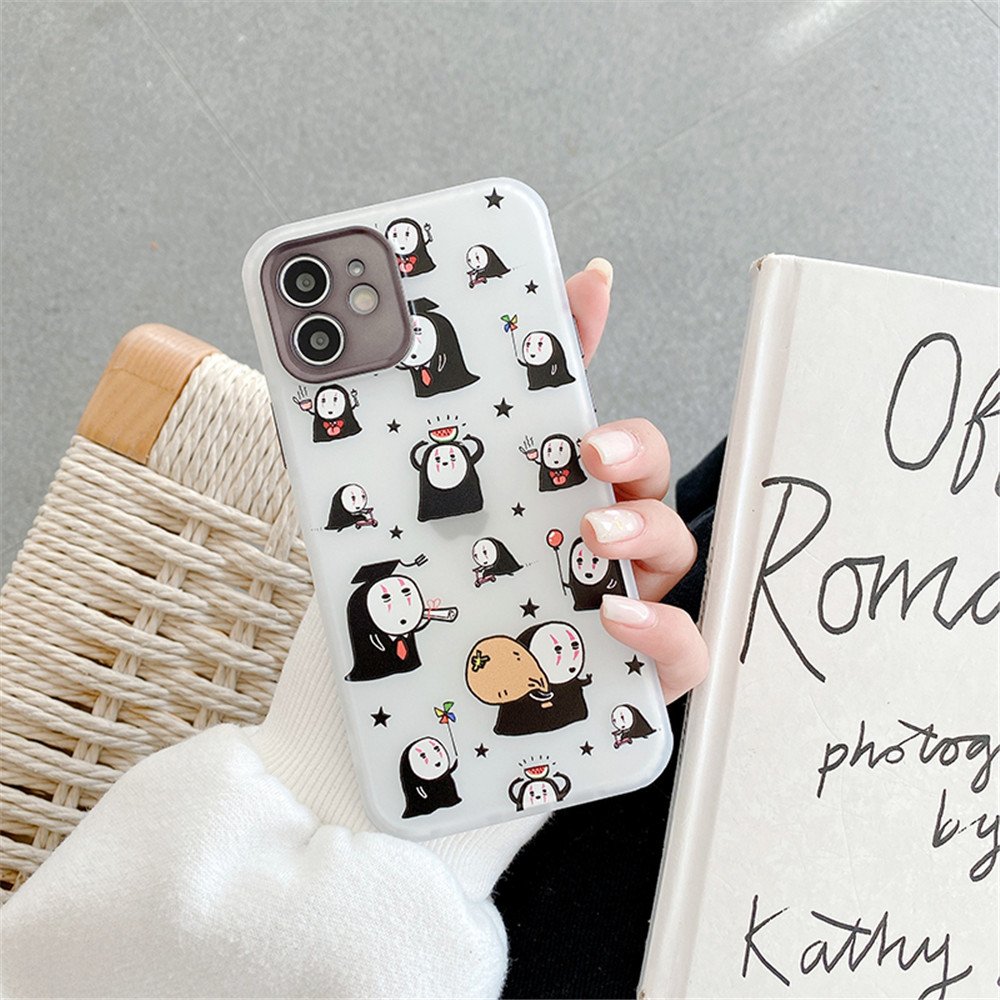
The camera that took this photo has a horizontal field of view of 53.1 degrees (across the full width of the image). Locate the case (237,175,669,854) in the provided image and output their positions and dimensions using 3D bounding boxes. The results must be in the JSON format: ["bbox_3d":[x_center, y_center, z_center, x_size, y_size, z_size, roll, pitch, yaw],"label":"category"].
[{"bbox_3d":[-0.010,0.002,0.240,0.075,0.011,0.150,-13,89,0],"label":"case"}]

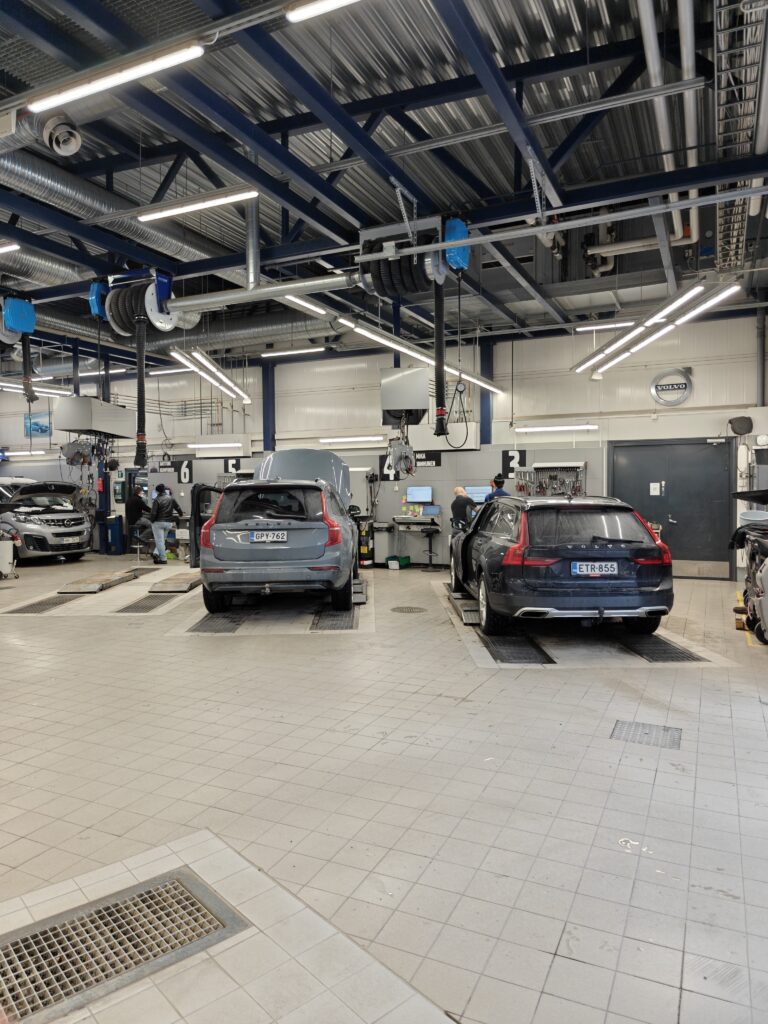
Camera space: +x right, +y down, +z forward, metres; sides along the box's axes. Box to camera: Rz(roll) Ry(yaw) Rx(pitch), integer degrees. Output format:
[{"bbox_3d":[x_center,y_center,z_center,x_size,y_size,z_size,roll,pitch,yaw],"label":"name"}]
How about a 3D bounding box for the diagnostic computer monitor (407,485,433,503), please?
[{"bbox_3d":[0.709,-0.341,13.526,0.550,0.335,0.060,0,2,26],"label":"diagnostic computer monitor"}]

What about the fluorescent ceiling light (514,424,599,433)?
[{"bbox_3d":[3.243,-1.564,12.790,1.570,0.100,0.110,1,2,25],"label":"fluorescent ceiling light"}]

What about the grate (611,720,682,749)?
[{"bbox_3d":[1.717,1.456,4.441,0.410,0.020,0.400,0,2,26],"label":"grate"}]

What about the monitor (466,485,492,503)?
[{"bbox_3d":[1.904,-0.339,13.563,0.560,0.340,0.070,1,2,25],"label":"monitor"}]

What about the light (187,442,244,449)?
[{"bbox_3d":[-3.829,-1.508,15.383,1.540,0.100,0.100,0,2,26],"label":"light"}]

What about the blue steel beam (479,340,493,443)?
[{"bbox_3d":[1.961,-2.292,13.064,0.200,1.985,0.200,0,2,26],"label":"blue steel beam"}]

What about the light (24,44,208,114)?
[{"bbox_3d":[-1.799,-2.932,4.559,1.570,0.100,0.110,1,2,25],"label":"light"}]

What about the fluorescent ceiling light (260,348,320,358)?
[{"bbox_3d":[-1.915,-3.349,14.315,1.570,0.100,0.120,1,2,25],"label":"fluorescent ceiling light"}]

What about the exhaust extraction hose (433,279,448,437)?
[{"bbox_3d":[0.649,-1.774,7.812,0.150,1.780,0.150,1,2,25],"label":"exhaust extraction hose"}]

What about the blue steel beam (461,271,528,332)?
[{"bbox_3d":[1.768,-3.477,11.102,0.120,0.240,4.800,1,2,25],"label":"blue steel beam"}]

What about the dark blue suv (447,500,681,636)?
[{"bbox_3d":[2.000,0.530,8.830,1.950,1.540,4.940,0,2,0],"label":"dark blue suv"}]

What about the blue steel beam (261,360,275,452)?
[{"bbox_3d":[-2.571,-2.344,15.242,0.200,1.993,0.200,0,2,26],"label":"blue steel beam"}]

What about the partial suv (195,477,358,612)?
[{"bbox_3d":[-1.410,0.376,10.490,1.970,1.770,4.950,-1,2,-1],"label":"partial suv"}]

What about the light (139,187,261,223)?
[{"bbox_3d":[-1.956,-3.189,7.071,1.540,0.100,0.100,0,2,26],"label":"light"}]

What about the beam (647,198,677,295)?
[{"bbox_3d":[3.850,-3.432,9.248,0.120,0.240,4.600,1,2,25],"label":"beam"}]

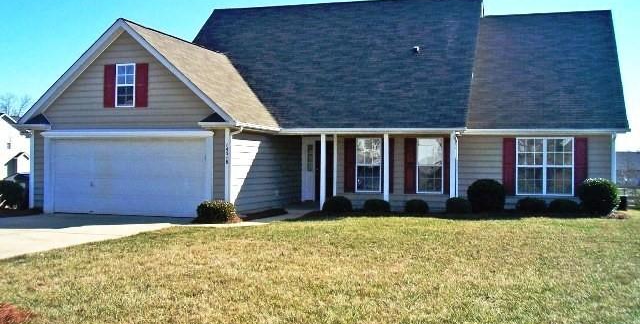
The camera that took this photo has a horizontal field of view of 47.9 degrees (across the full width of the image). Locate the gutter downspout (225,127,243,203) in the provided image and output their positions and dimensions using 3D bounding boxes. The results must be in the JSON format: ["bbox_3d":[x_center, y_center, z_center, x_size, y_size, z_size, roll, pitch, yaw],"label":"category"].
[{"bbox_3d":[-2.263,0.228,19.264,0.420,2.300,0.200,0,0,16],"label":"gutter downspout"}]

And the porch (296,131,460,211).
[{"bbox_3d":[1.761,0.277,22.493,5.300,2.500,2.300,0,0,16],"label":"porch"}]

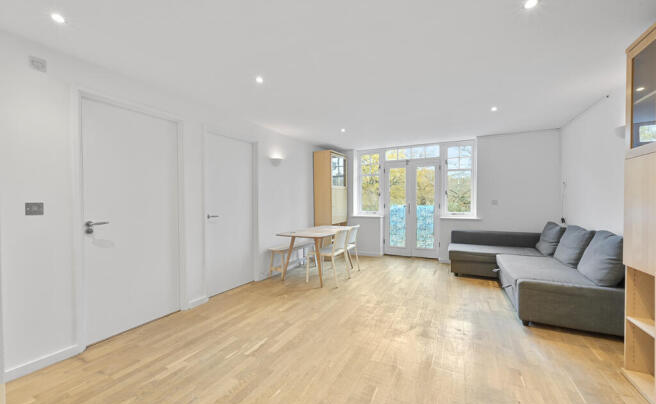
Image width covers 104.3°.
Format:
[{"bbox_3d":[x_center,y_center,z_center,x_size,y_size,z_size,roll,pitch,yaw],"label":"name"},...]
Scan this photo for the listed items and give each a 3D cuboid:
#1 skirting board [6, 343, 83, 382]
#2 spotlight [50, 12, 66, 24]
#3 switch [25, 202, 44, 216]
[{"bbox_3d":[-2.015,1.133,1.822,0.018,0.077,0.372,0,0,28],"label":"skirting board"},{"bbox_3d":[-1.670,-1.134,1.580,0.085,0.030,0.085,0,1,28],"label":"spotlight"},{"bbox_3d":[-2.037,0.049,1.774,0.011,0.087,0.087,0,0,28],"label":"switch"}]

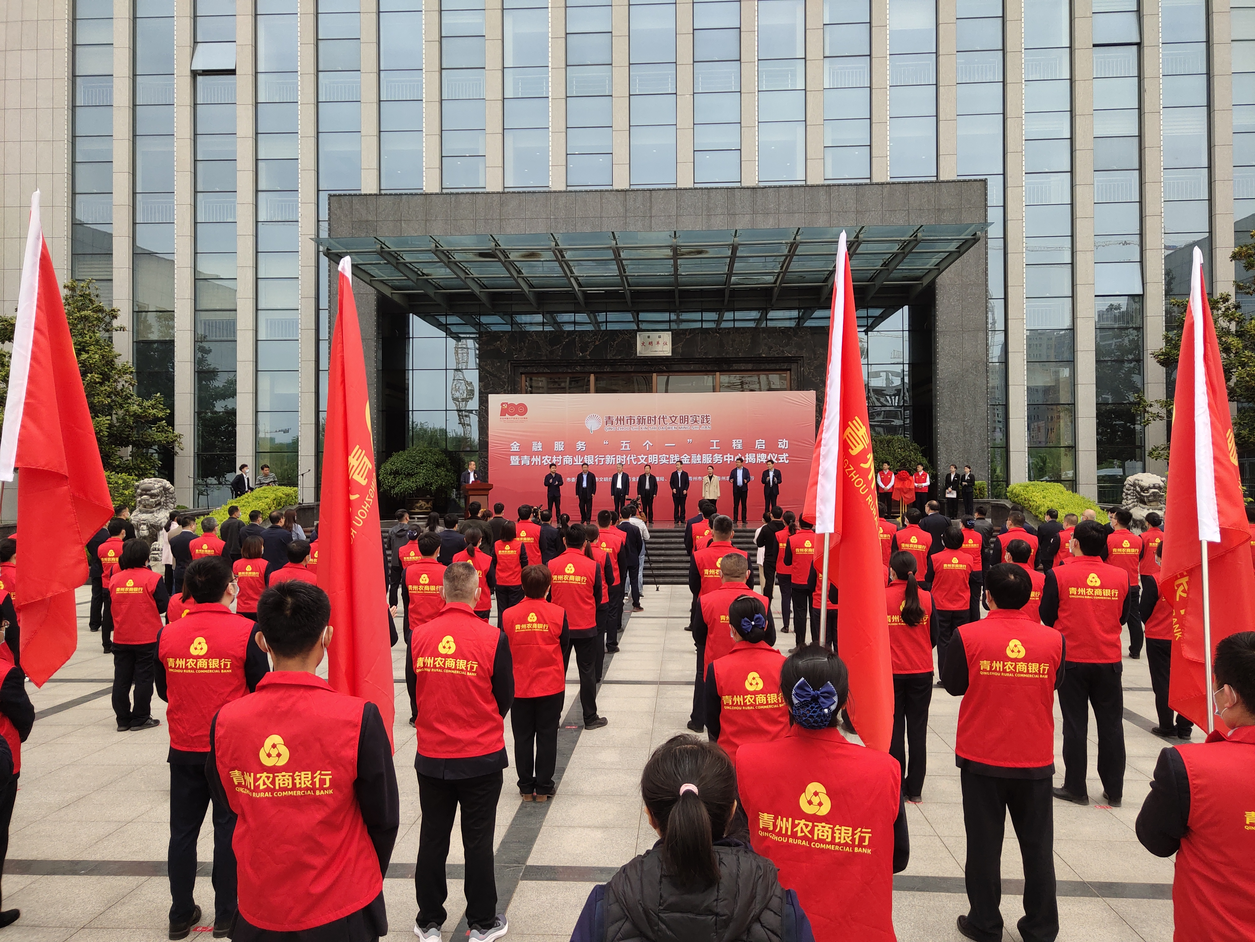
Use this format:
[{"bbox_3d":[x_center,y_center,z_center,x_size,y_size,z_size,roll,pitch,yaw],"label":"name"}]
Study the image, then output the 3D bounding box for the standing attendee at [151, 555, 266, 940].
[{"bbox_3d":[-1.971,1.302,5.150,0.540,1.760,0.360,0,-1,9],"label":"standing attendee"}]

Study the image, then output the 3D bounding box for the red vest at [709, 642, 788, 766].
[{"bbox_3d":[0.599,1.129,5.170,0.390,0.660,0.260,0,-1,3],"label":"red vest"}]

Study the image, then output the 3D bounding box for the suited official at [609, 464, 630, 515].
[{"bbox_3d":[-0.192,0.636,30.000,0.520,1.690,0.350,0,-1,3],"label":"suited official"}]

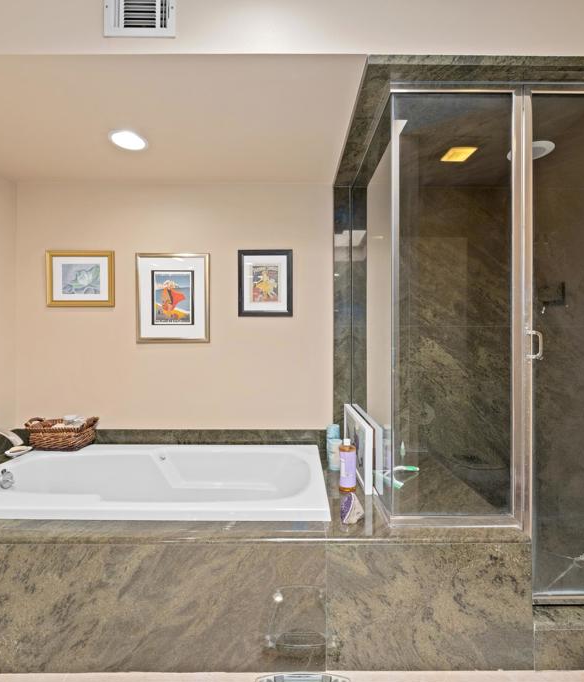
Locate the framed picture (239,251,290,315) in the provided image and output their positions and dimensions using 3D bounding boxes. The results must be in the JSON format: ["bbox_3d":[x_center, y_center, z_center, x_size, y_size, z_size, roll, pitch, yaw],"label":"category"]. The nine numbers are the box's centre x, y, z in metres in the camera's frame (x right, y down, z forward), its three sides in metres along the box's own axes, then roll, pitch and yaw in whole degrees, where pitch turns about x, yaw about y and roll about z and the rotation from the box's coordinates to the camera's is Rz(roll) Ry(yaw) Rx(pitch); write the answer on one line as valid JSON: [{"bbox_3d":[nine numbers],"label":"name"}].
[{"bbox_3d":[-0.165,-0.363,2.341,0.344,0.423,0.025,0,0,0],"label":"framed picture"}]

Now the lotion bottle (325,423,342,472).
[{"bbox_3d":[0.225,0.573,1.980,0.088,0.229,0.067,0,0,0],"label":"lotion bottle"}]

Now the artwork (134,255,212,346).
[{"bbox_3d":[-0.748,-0.268,2.339,0.468,0.566,0.025,0,0,0],"label":"artwork"}]

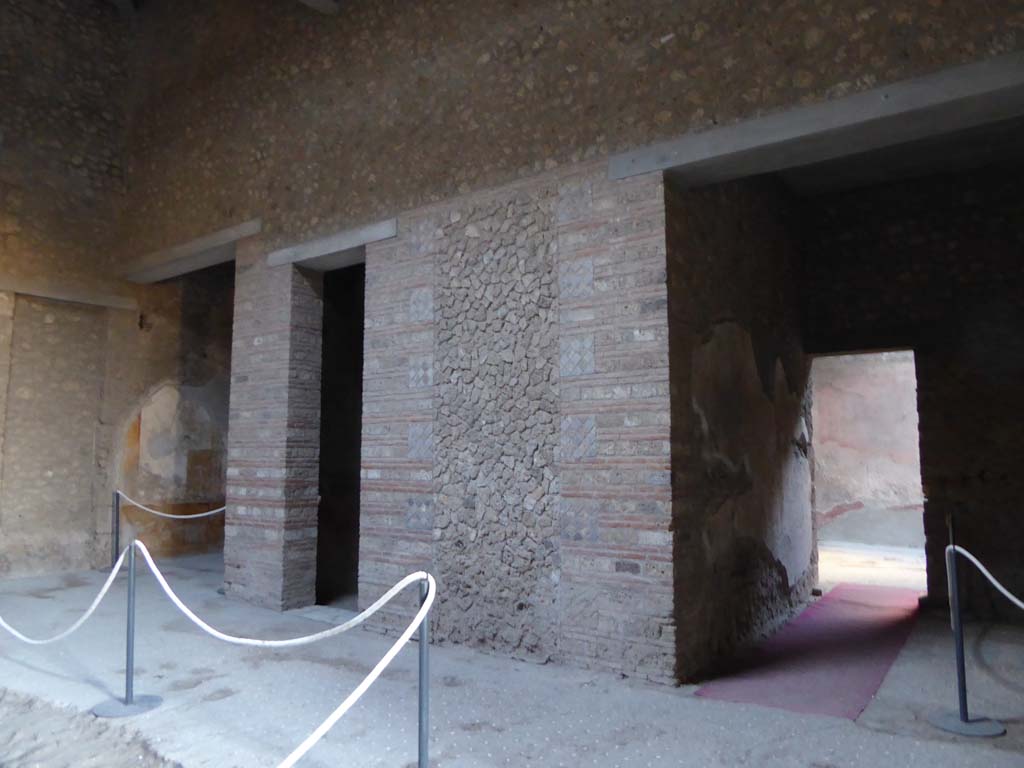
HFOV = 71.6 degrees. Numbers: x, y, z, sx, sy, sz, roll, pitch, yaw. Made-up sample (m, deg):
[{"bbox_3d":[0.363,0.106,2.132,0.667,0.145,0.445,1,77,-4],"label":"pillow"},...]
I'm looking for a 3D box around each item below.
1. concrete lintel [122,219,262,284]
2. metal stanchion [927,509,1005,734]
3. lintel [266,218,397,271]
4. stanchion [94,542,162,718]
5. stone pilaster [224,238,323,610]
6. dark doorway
[{"bbox_3d":[-3.710,-1.583,8.561,2.911,0.167,0.441,-4,-7,36],"label":"concrete lintel"},{"bbox_3d":[2.562,1.422,4.051,0.395,1.000,0.402,-4,-7,36],"label":"metal stanchion"},{"bbox_3d":[-1.659,-1.326,7.041,1.882,0.167,0.421,-4,-7,36],"label":"lintel"},{"bbox_3d":[-2.349,1.478,4.380,0.392,0.975,0.392,-4,-7,36],"label":"stanchion"},{"bbox_3d":[-2.500,0.332,7.487,0.990,3.832,0.402,-4,-7,36],"label":"stone pilaster"},{"bbox_3d":[-1.662,0.479,6.873,1.068,3.420,0.412,-4,-7,36],"label":"dark doorway"}]

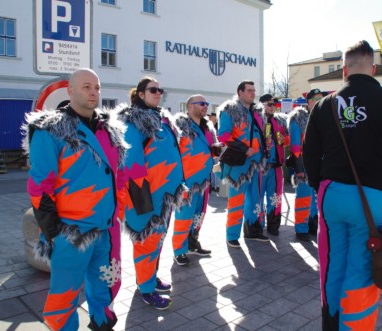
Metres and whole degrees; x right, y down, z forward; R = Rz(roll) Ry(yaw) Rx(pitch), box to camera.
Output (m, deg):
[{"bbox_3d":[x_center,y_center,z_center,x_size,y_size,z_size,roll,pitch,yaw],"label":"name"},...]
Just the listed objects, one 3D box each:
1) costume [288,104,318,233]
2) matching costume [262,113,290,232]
[{"bbox_3d":[1.463,0.051,4.620,0.560,1.543,0.400,-5,7,-36],"label":"costume"},{"bbox_3d":[1.030,0.074,4.756,0.560,1.482,0.380,-2,6,-18],"label":"matching costume"}]

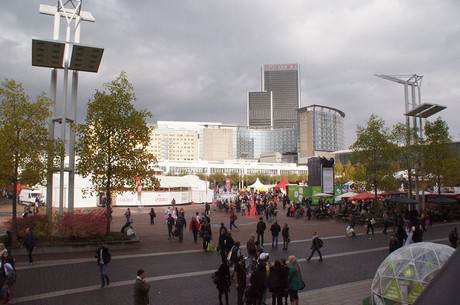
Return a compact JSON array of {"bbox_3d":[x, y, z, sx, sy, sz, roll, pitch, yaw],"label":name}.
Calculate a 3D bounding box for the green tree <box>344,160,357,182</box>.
[{"bbox_3d":[29.463,6.496,84.000,3.200,9.100,3.200,0,-4,0],"label":"green tree"}]

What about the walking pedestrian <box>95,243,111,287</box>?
[{"bbox_3d":[-5.160,4.587,14.047,0.580,1.750,0.500,-2,-5,26],"label":"walking pedestrian"}]

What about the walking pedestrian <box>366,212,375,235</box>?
[{"bbox_3d":[11.174,5.648,27.390,0.700,1.720,0.550,1,-5,-14],"label":"walking pedestrian"}]

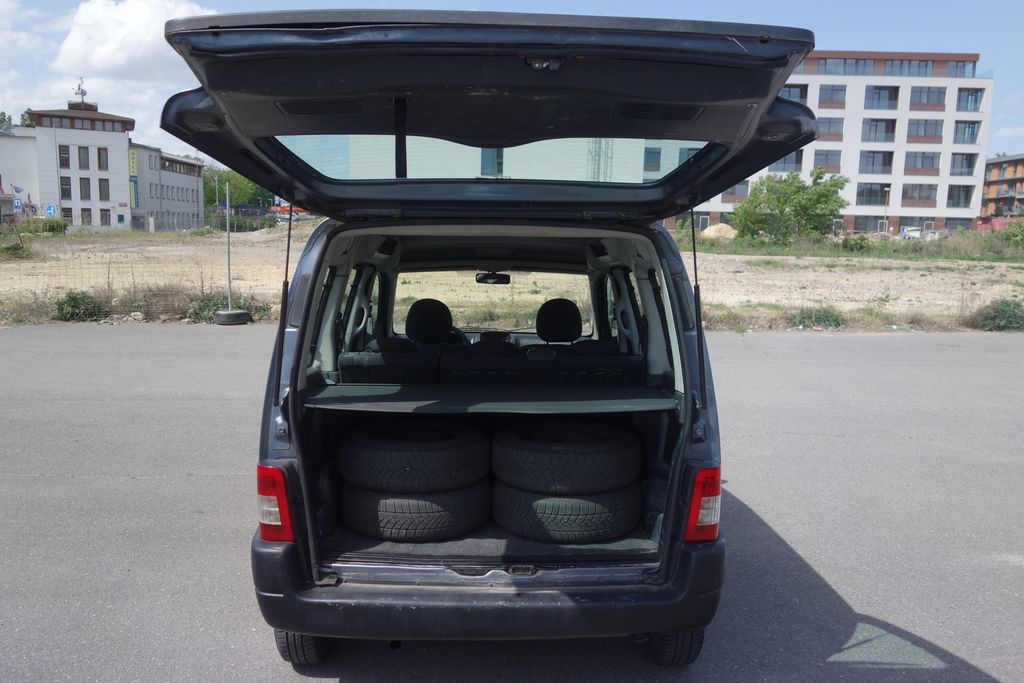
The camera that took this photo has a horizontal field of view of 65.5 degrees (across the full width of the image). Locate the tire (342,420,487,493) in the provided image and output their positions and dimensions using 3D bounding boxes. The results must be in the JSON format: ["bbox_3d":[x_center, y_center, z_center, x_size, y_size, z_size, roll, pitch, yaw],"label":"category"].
[{"bbox_3d":[-0.381,0.418,3.127,0.587,0.178,0.587,1,8,-1],"label":"tire"}]

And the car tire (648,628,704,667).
[{"bbox_3d":[0.630,1.010,3.247,0.180,0.585,0.585,1,8,-1],"label":"car tire"}]

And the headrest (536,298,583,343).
[{"bbox_3d":[0.261,-0.114,4.370,0.255,0.240,0.120,1,8,-1],"label":"headrest"}]

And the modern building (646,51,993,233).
[{"bbox_3d":[28.747,-19.014,81.925,32.000,17.800,15.000,1,8,0],"label":"modern building"}]

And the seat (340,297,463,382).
[{"bbox_3d":[-0.490,0.350,3.708,0.500,0.900,0.600,1,8,-1],"label":"seat"}]

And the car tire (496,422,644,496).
[{"bbox_3d":[0.216,0.418,3.127,0.587,0.178,0.587,1,8,-1],"label":"car tire"}]

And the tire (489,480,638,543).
[{"bbox_3d":[0.218,0.595,3.152,0.587,0.178,0.587,1,8,-1],"label":"tire"}]

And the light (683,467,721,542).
[{"bbox_3d":[0.638,0.548,2.680,0.130,0.255,0.140,0,8,-6],"label":"light"}]

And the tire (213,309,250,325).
[{"bbox_3d":[-4.578,-0.392,13.000,0.600,0.170,0.600,1,8,0],"label":"tire"}]

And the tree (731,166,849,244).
[{"bbox_3d":[18.465,-8.983,53.000,7.600,5.300,7.000,1,8,0],"label":"tree"}]

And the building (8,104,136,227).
[{"bbox_3d":[-44.725,-17.607,81.777,10.200,12.200,10.500,-3,9,-28],"label":"building"}]

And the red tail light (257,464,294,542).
[{"bbox_3d":[-0.800,0.552,2.727,0.130,0.252,0.130,1,8,-1],"label":"red tail light"}]

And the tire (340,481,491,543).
[{"bbox_3d":[-0.379,0.603,3.140,0.590,0.180,0.590,1,8,0],"label":"tire"}]

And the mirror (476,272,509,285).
[{"bbox_3d":[-0.120,-0.387,4.920,0.225,0.068,0.045,2,5,15],"label":"mirror"}]

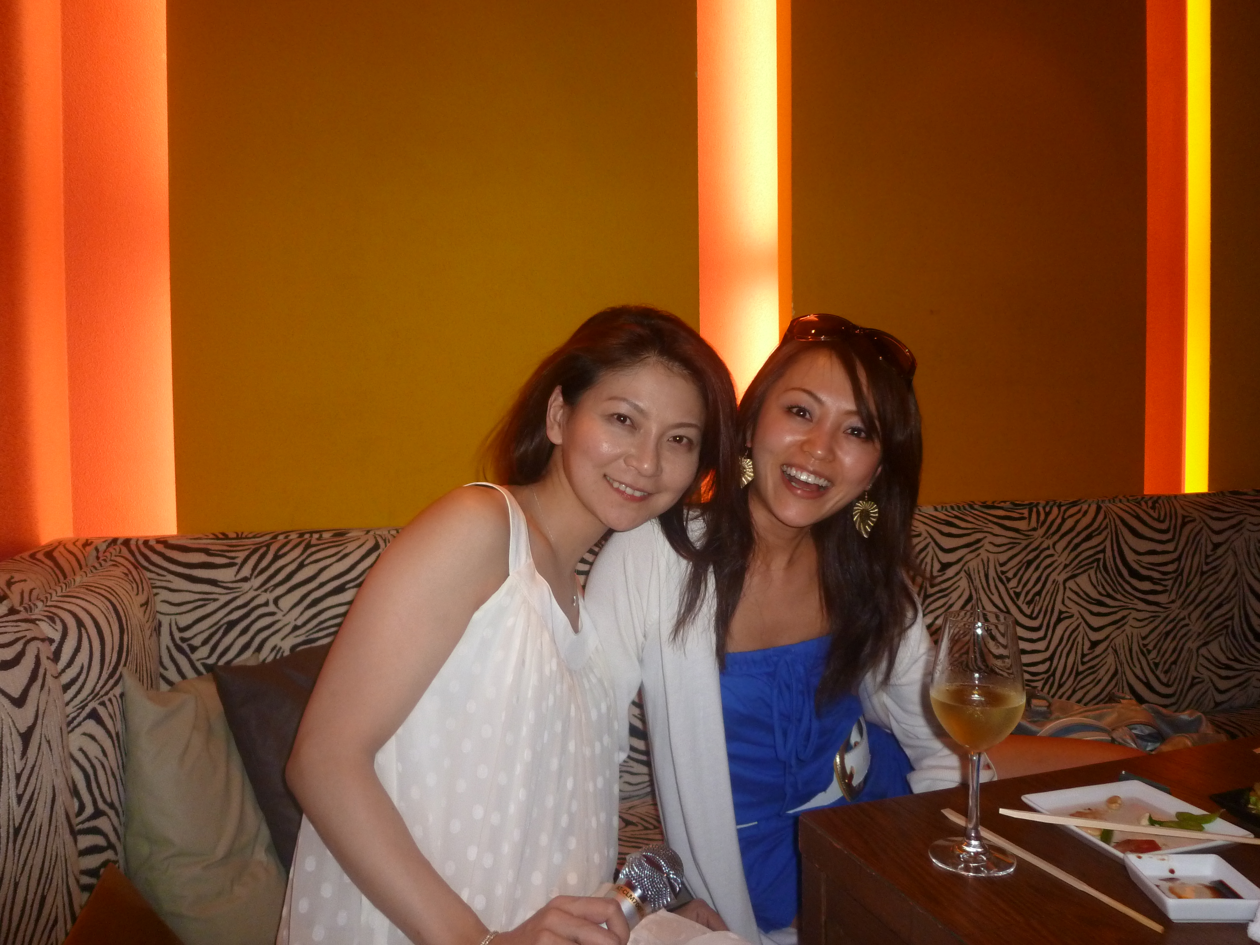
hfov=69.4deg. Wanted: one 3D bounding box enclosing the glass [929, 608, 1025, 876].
[{"bbox_3d":[0.294,0.226,0.776,0.076,0.207,0.076,0,2,0],"label":"glass"}]

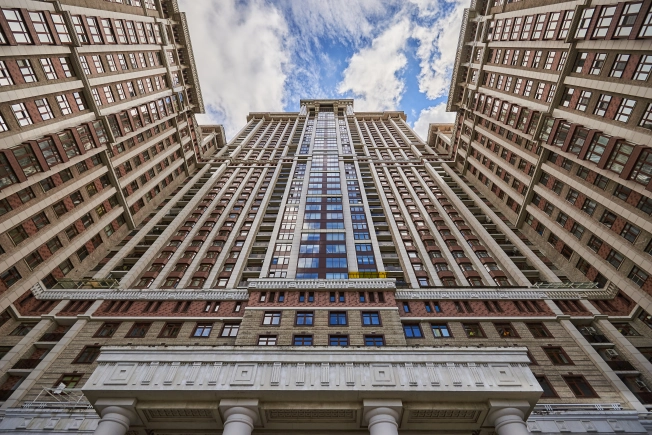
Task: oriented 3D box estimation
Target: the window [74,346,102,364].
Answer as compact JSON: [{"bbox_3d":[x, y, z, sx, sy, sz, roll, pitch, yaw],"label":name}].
[{"bbox_3d":[-26.695,15.509,32.660,2.150,2.120,0.220,0,-59,0],"label":"window"}]

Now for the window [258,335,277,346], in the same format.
[{"bbox_3d":[-6.462,13.823,31.578,2.150,2.120,0.220,0,-59,0],"label":"window"}]

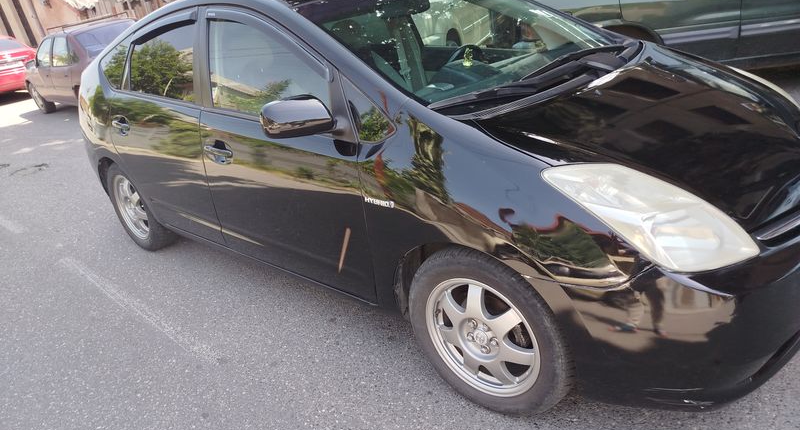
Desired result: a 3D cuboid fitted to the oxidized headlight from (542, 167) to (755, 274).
[{"bbox_3d":[0.638,0.005,1.413,0.480,0.280,0.280,12,29,41],"label":"oxidized headlight"}]

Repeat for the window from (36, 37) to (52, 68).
[{"bbox_3d":[-6.657,-3.042,10.417,0.850,0.420,0.080,13,11,42],"label":"window"}]

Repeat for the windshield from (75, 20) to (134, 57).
[{"bbox_3d":[-4.933,-2.992,9.485,1.250,0.500,0.120,-30,-8,-40],"label":"windshield"}]

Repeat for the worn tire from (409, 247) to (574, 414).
[{"bbox_3d":[0.301,0.353,1.787,0.620,0.620,0.190,11,29,40],"label":"worn tire"}]

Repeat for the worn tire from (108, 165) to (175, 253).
[{"bbox_3d":[-1.658,-0.064,3.582,0.620,0.620,0.190,12,30,42],"label":"worn tire"}]

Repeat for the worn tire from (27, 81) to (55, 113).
[{"bbox_3d":[-7.258,-2.372,11.246,0.610,0.610,0.190,13,31,42],"label":"worn tire"}]

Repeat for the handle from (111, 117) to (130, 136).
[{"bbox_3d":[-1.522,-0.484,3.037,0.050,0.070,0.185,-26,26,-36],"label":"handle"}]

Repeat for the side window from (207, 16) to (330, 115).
[{"bbox_3d":[-0.519,-0.591,2.145,0.830,0.420,0.050,12,10,41],"label":"side window"}]

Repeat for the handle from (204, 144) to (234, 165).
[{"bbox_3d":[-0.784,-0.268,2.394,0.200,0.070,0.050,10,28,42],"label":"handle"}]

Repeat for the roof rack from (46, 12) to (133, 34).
[{"bbox_3d":[-5.599,-3.451,9.970,1.000,0.120,1.080,13,31,42],"label":"roof rack"}]

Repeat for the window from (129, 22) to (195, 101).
[{"bbox_3d":[-1.181,-0.762,2.731,0.050,0.370,0.700,-2,10,-44],"label":"window"}]

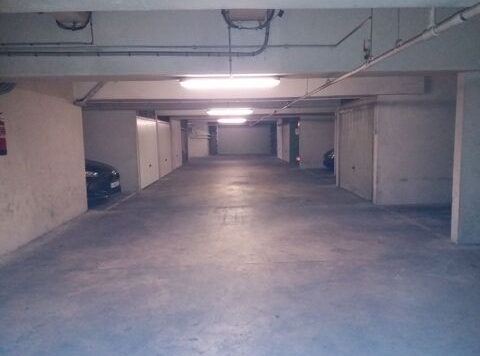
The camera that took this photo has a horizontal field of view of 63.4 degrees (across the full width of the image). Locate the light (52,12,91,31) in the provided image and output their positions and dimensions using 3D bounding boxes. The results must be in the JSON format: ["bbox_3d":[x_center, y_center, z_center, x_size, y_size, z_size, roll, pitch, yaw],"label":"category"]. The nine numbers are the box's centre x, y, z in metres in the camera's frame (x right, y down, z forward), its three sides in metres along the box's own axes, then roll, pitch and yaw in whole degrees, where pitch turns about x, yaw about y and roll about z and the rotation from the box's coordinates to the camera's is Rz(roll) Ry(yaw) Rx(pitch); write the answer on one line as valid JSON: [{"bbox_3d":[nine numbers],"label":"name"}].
[{"bbox_3d":[-1.932,-1.823,4.465,0.420,0.250,0.200,-1,6,-1],"label":"light"}]

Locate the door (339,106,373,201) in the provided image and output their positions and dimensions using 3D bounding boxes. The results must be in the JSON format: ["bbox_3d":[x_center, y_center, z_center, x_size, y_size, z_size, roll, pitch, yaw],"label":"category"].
[{"bbox_3d":[2.742,-0.634,9.279,0.080,1.993,2.576,-1,6,-1],"label":"door"}]

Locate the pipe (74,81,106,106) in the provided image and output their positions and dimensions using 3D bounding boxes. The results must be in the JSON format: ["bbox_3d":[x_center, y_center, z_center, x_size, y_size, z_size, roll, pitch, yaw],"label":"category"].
[{"bbox_3d":[-2.619,-1.498,6.802,0.696,0.110,0.110,-39,6,3],"label":"pipe"}]

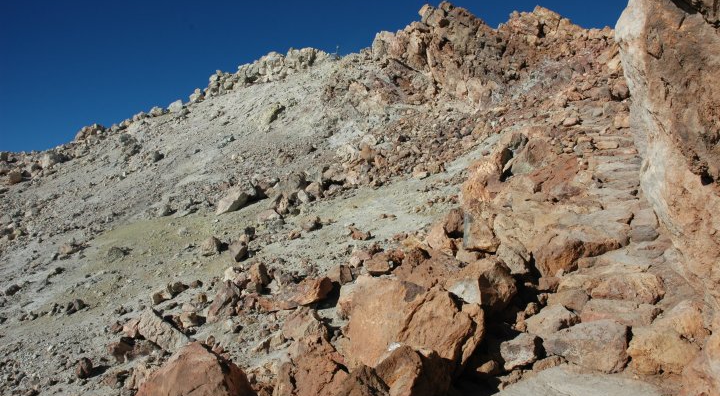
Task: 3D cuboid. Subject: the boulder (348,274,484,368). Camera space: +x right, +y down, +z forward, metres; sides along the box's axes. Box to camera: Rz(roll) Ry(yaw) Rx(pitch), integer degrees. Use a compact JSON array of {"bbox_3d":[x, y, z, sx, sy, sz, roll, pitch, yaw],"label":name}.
[{"bbox_3d":[0.335,0.790,3.300,0.830,0.580,0.650,0,-7,0],"label":"boulder"}]

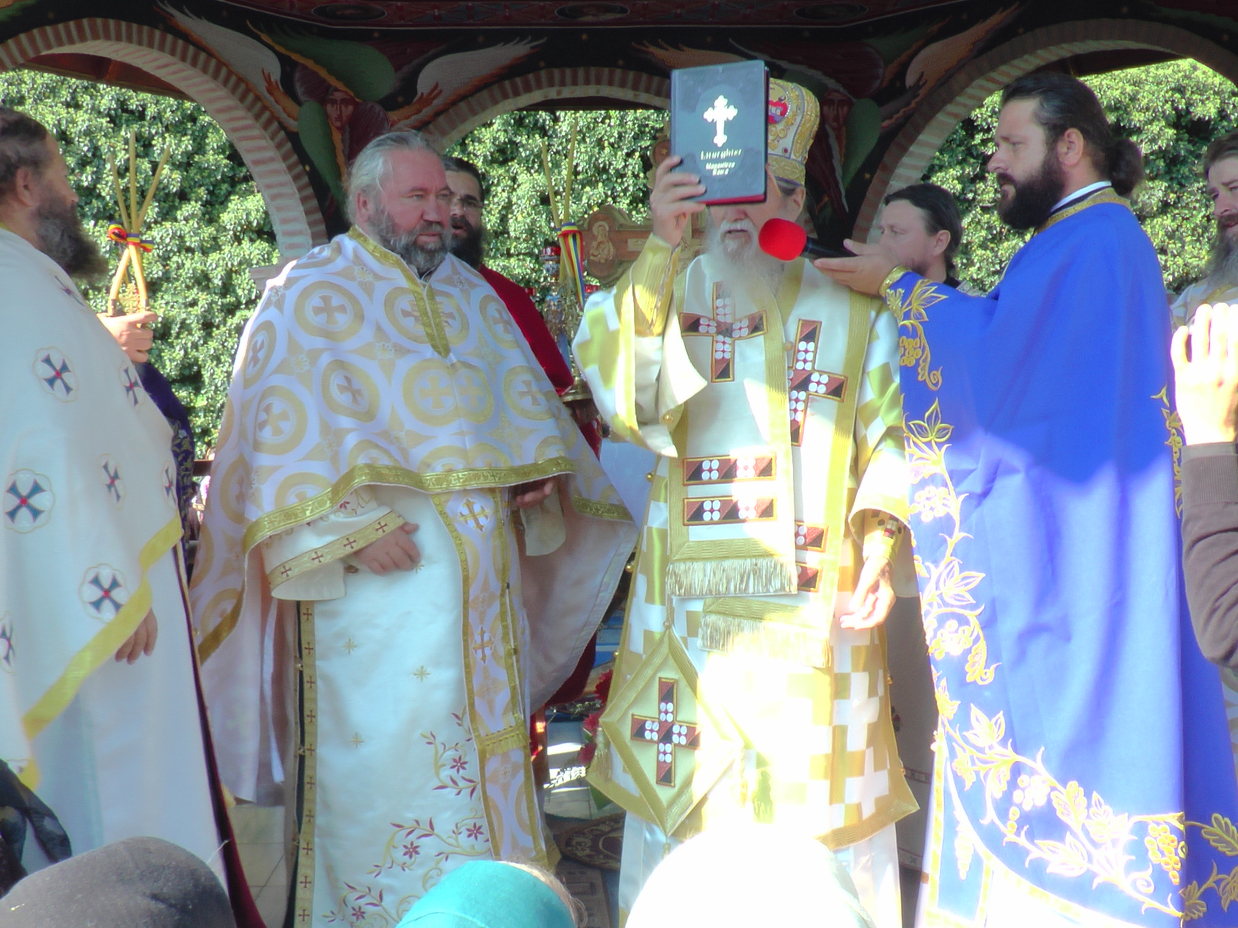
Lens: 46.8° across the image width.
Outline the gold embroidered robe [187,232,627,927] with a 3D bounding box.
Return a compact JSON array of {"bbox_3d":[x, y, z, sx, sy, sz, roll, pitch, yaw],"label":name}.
[{"bbox_3d":[-0.423,0.264,2.950,0.900,1.500,0.600,0,1,-22],"label":"gold embroidered robe"}]

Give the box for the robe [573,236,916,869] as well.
[{"bbox_3d":[0.265,0.184,3.000,0.710,1.330,0.520,0,1,8],"label":"robe"}]

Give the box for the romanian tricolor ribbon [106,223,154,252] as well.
[{"bbox_3d":[-1.096,-0.505,3.200,0.102,0.065,0.050,0,1,-8],"label":"romanian tricolor ribbon"}]

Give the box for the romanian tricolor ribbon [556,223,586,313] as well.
[{"bbox_3d":[-0.124,-0.513,3.700,0.073,0.235,0.050,0,1,-3],"label":"romanian tricolor ribbon"}]

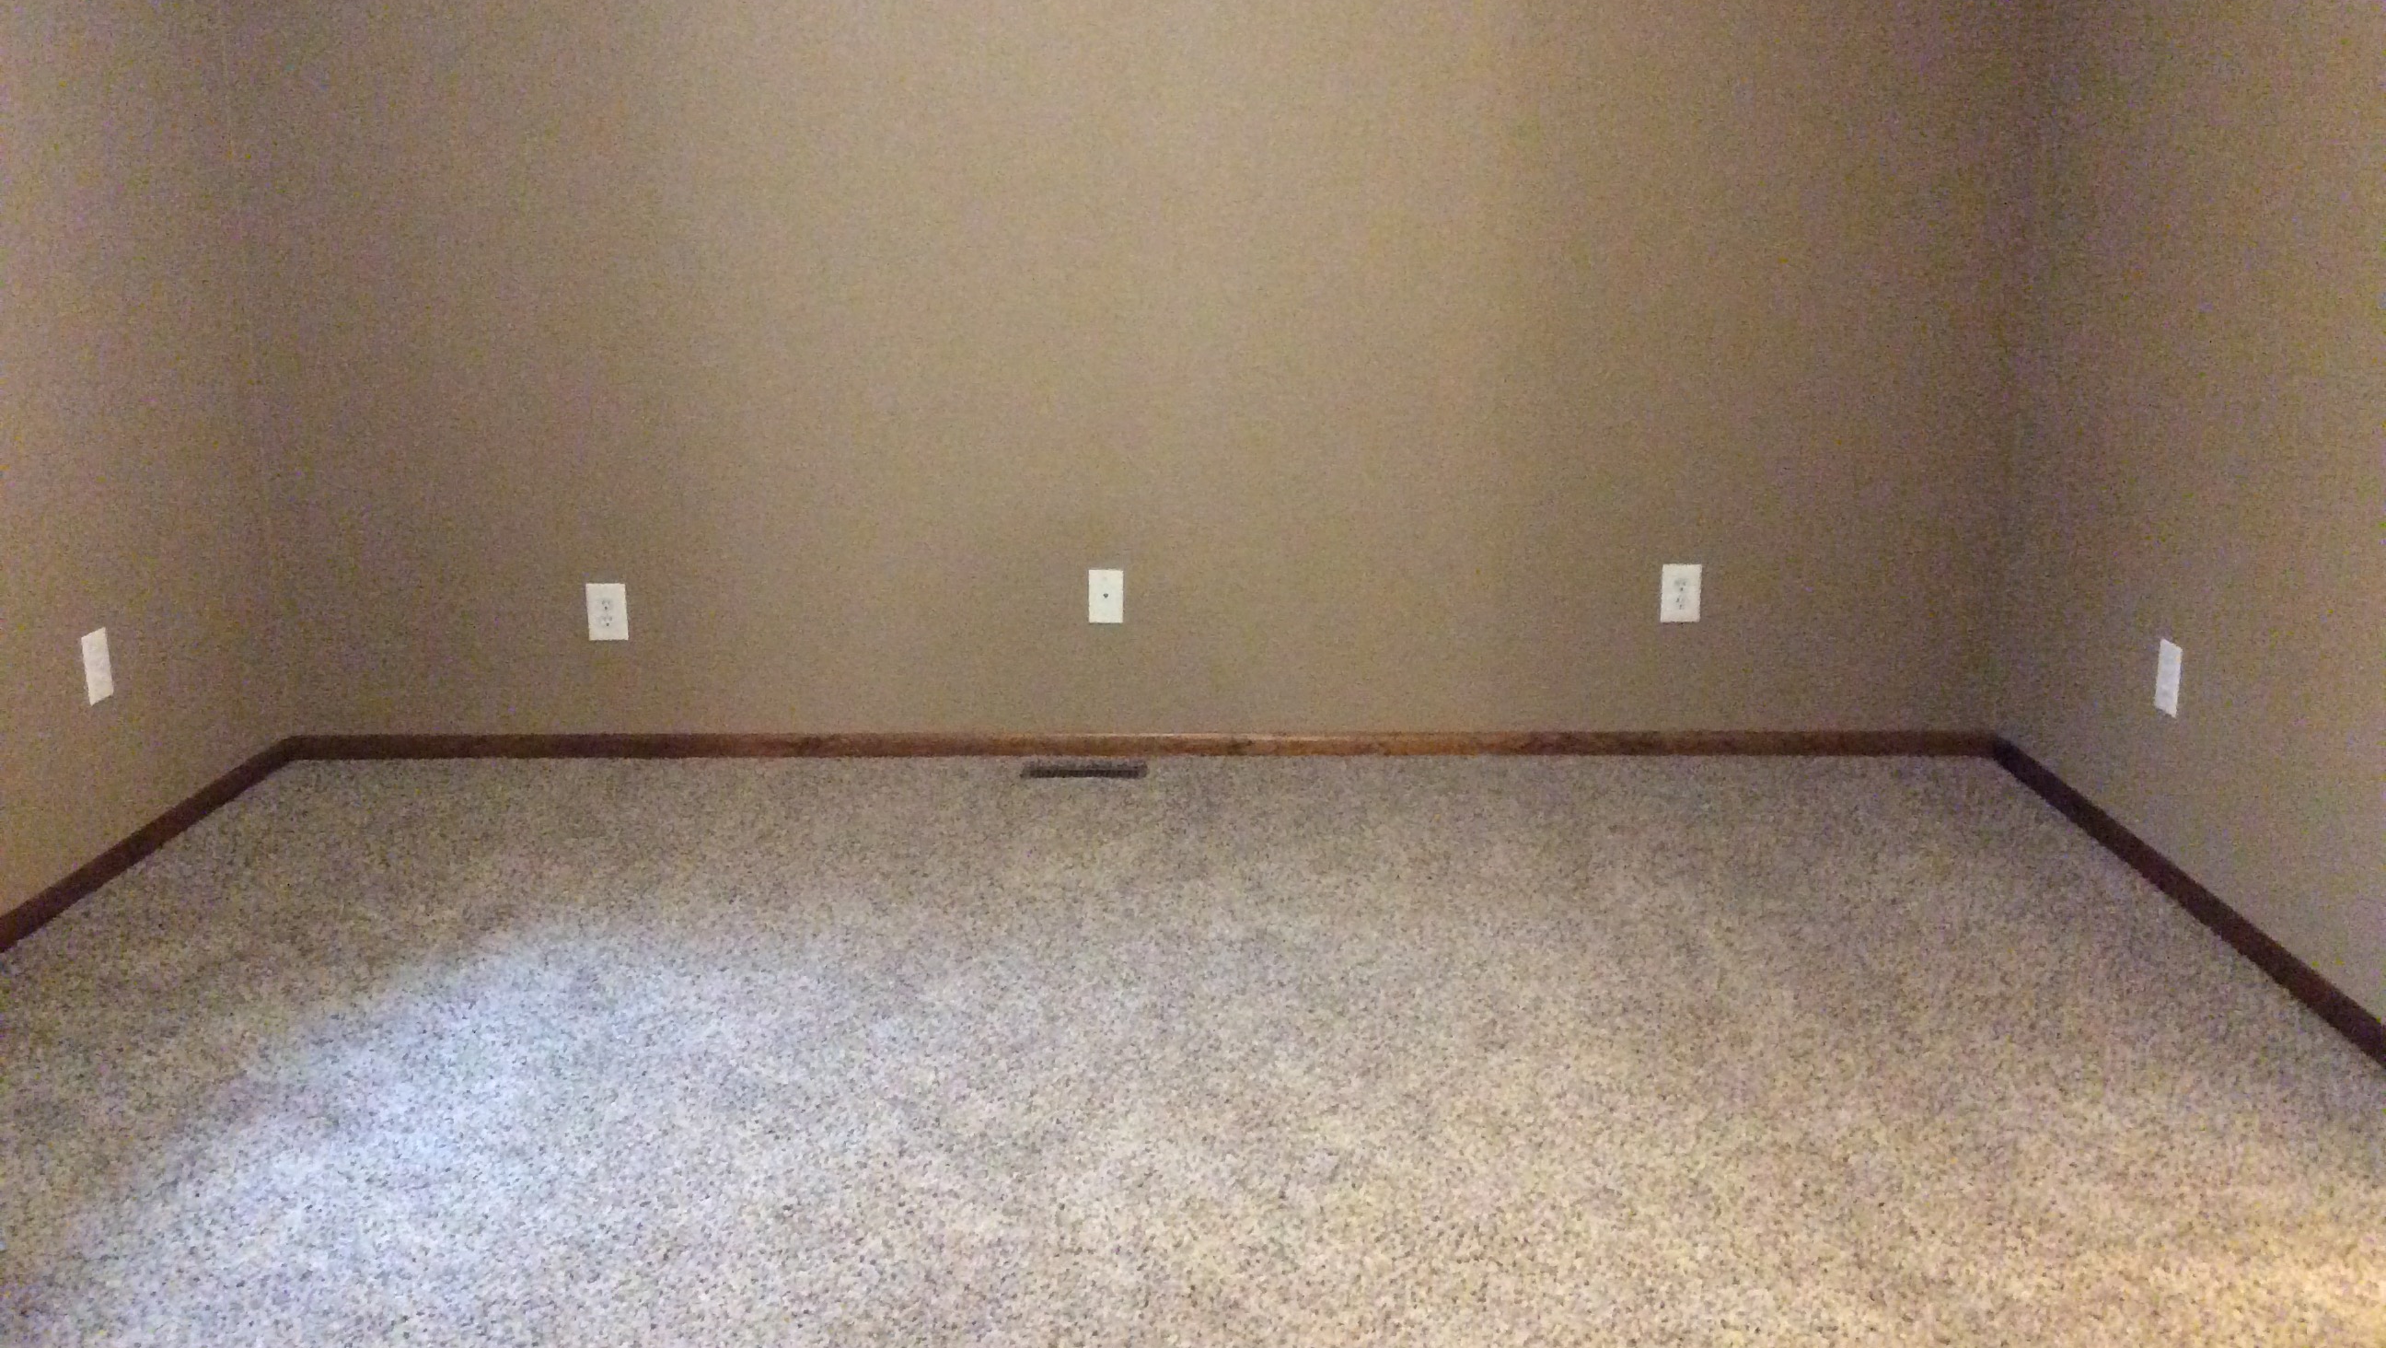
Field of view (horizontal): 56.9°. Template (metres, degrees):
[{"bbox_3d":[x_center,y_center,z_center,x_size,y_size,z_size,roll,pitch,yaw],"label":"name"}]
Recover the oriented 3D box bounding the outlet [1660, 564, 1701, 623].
[{"bbox_3d":[1.093,-0.182,4.936,0.086,0.131,0.009,0,14,1],"label":"outlet"}]

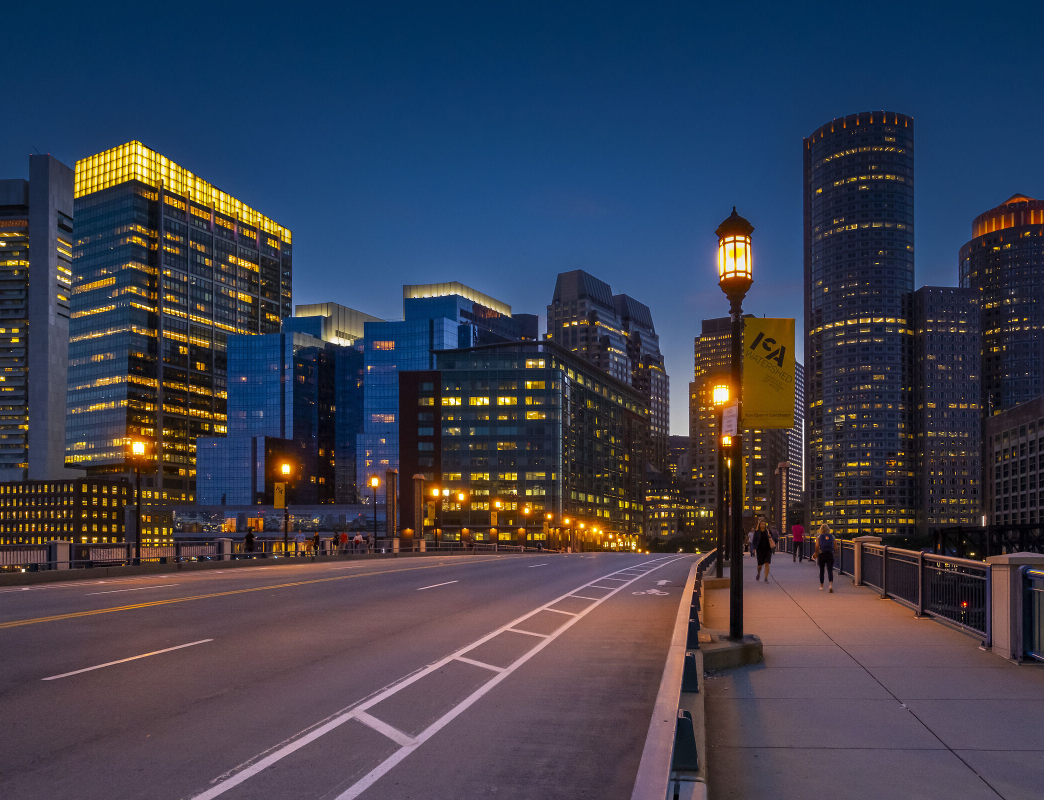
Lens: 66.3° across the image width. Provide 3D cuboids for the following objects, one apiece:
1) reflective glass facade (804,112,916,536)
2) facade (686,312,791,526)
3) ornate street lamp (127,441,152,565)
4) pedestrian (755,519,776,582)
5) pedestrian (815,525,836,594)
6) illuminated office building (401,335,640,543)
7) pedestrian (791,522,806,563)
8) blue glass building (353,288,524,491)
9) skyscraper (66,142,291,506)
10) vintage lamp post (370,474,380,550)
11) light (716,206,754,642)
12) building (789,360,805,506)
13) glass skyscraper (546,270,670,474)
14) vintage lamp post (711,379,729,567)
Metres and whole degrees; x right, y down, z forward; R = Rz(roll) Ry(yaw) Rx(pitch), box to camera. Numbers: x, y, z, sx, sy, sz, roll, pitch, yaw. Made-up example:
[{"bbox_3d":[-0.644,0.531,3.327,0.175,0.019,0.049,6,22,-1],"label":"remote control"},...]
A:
[{"bbox_3d":[138.000,-20.000,329.000,42.000,178.000,42.000,-2,-4,23],"label":"reflective glass facade"},{"bbox_3d":[104.000,19.500,385.000,39.000,112.000,34.000,-2,-6,25],"label":"facade"},{"bbox_3d":[-13.650,3.500,28.500,0.420,4.700,0.420,-1,-4,13],"label":"ornate street lamp"},{"bbox_3d":[6.390,3.930,21.000,0.540,1.670,0.420,-1,-4,14],"label":"pedestrian"},{"bbox_3d":[7.180,3.720,18.900,0.480,1.660,0.450,-1,-4,12],"label":"pedestrian"},{"bbox_3d":[4.000,18.000,211.000,45.000,56.000,72.000,-1,-4,16],"label":"illuminated office building"},{"bbox_3d":[11.907,6.128,34.500,0.550,1.740,0.420,-1,-5,11],"label":"pedestrian"},{"bbox_3d":[-20.100,9.500,233.000,28.000,76.000,44.000,-3,-6,30],"label":"blue glass building"},{"bbox_3d":[-119.500,-6.500,288.000,37.000,130.000,64.000,-3,-6,32],"label":"skyscraper"},{"bbox_3d":[-9.230,7.122,50.200,0.450,4.950,0.450,-1,-5,15],"label":"vintage lamp post"},{"bbox_3d":[2.472,0.282,9.250,0.450,5.030,0.450,-1,-5,15],"label":"light"},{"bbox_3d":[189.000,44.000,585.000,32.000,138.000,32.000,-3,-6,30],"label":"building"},{"bbox_3d":[45.000,8.000,402.000,38.000,136.000,72.000,-3,-5,37],"label":"glass skyscraper"},{"bbox_3d":[4.760,1.800,19.200,0.430,4.750,0.430,-1,-4,13],"label":"vintage lamp post"}]

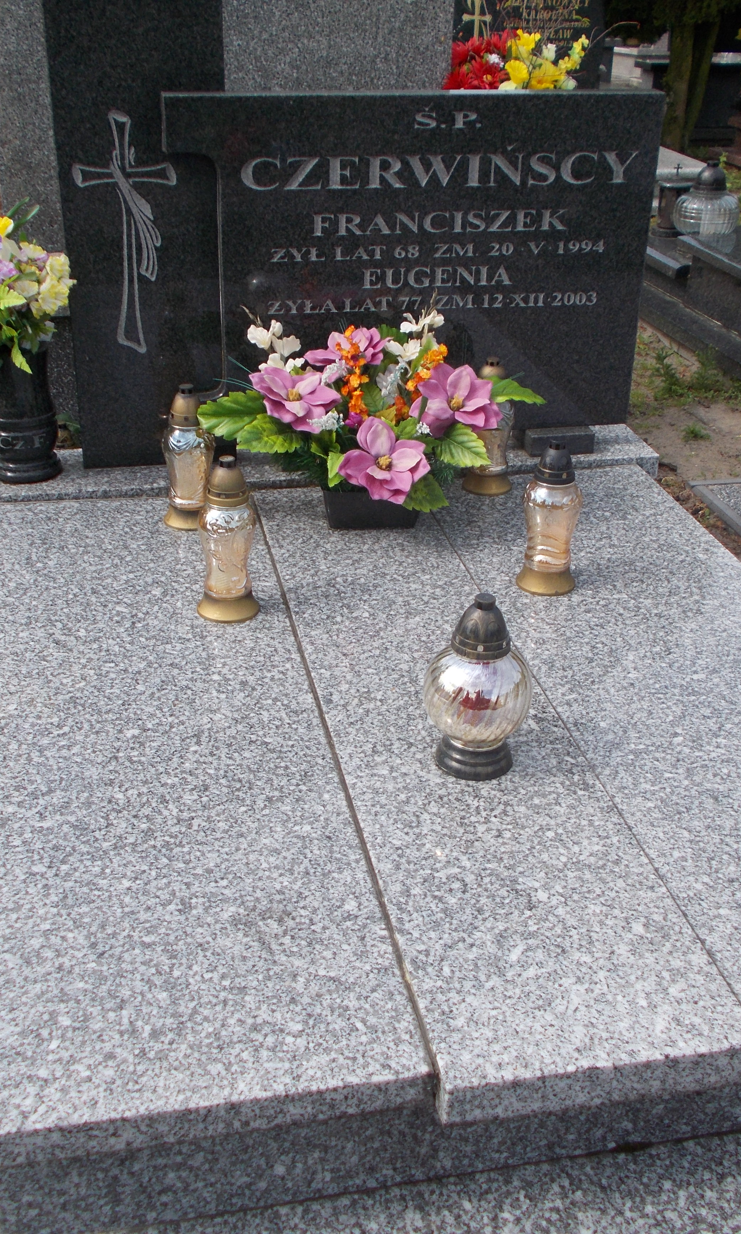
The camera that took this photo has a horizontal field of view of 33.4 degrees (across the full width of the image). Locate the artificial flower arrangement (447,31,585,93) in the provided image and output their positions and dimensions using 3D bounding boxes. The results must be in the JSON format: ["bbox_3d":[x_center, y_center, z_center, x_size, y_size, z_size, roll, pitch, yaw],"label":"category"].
[{"bbox_3d":[0.374,-1.363,3.200,0.380,0.300,0.330,-4,27,-11],"label":"artificial flower arrangement"}]

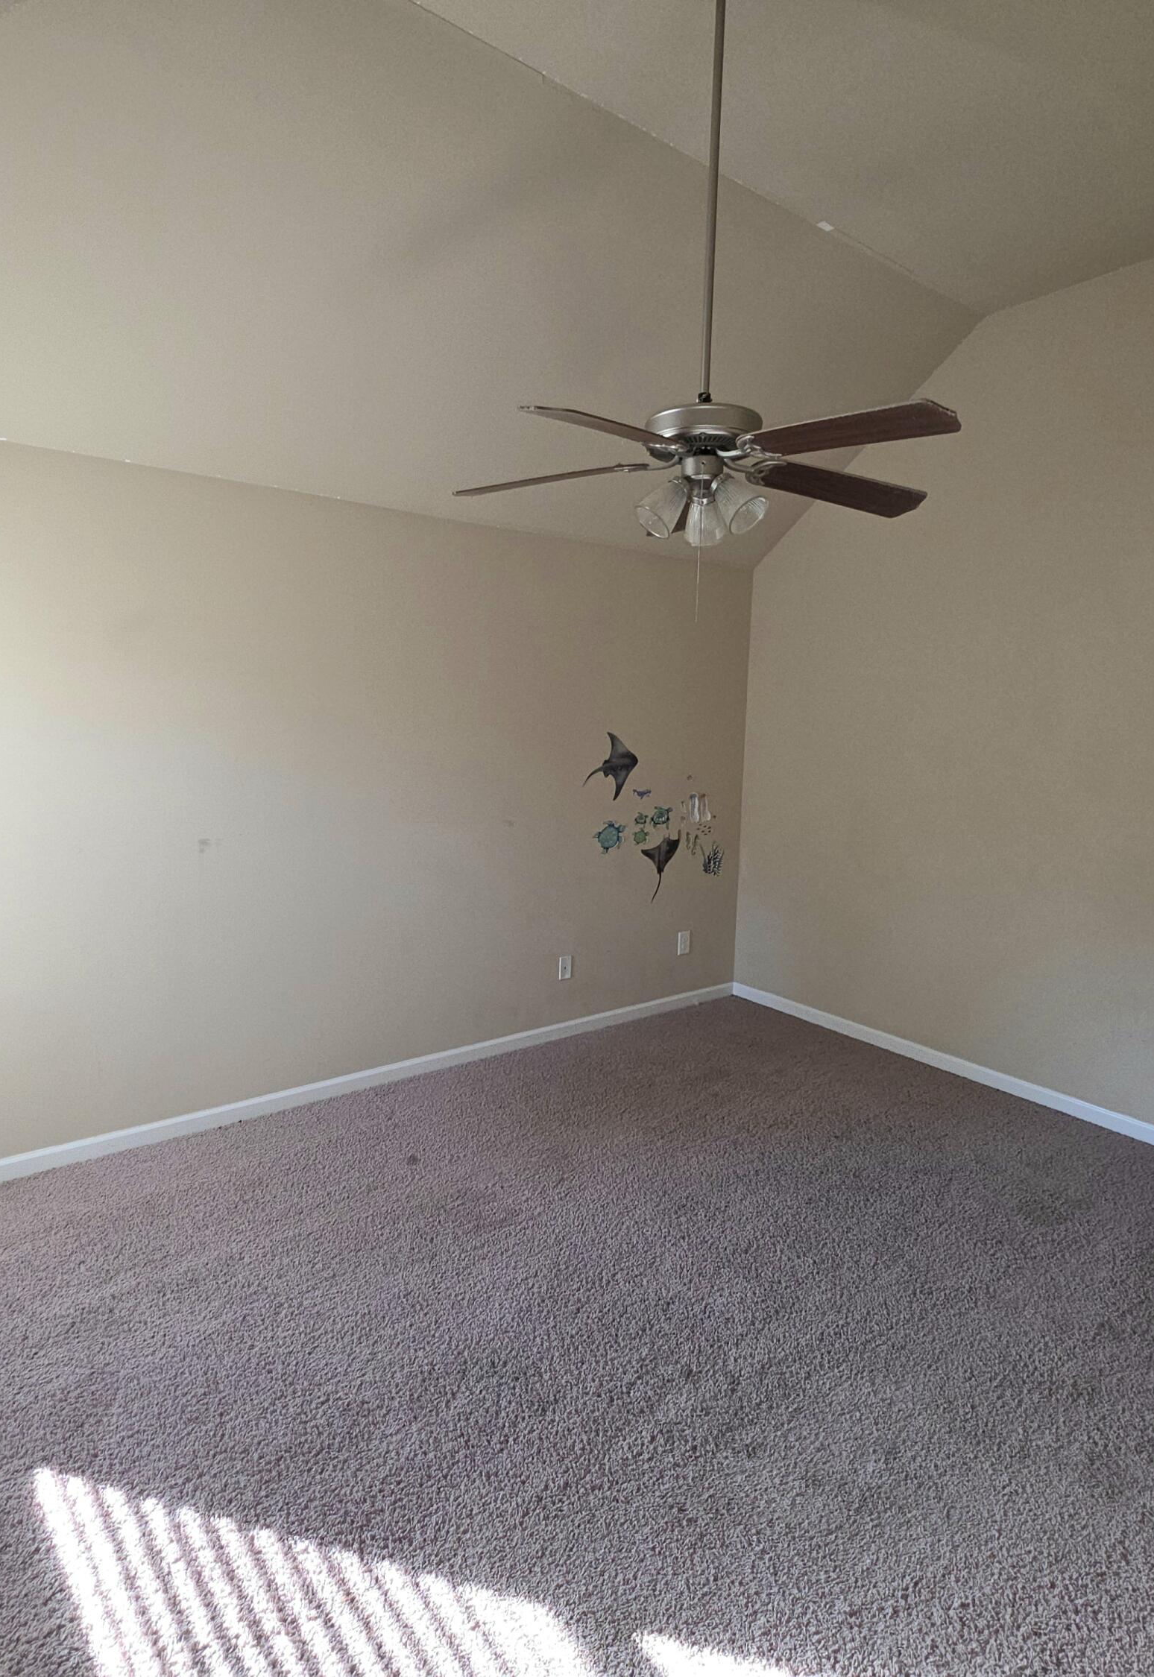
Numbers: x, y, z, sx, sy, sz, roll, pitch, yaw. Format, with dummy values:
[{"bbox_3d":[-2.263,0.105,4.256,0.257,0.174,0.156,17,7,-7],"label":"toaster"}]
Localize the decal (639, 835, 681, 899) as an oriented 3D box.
[{"bbox_3d":[0.449,0.156,4.496,0.278,0.373,0.005,-5,10,-37],"label":"decal"}]

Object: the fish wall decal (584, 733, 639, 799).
[{"bbox_3d":[0.178,-0.357,4.209,0.356,0.341,0.005,-5,10,-37],"label":"fish wall decal"}]

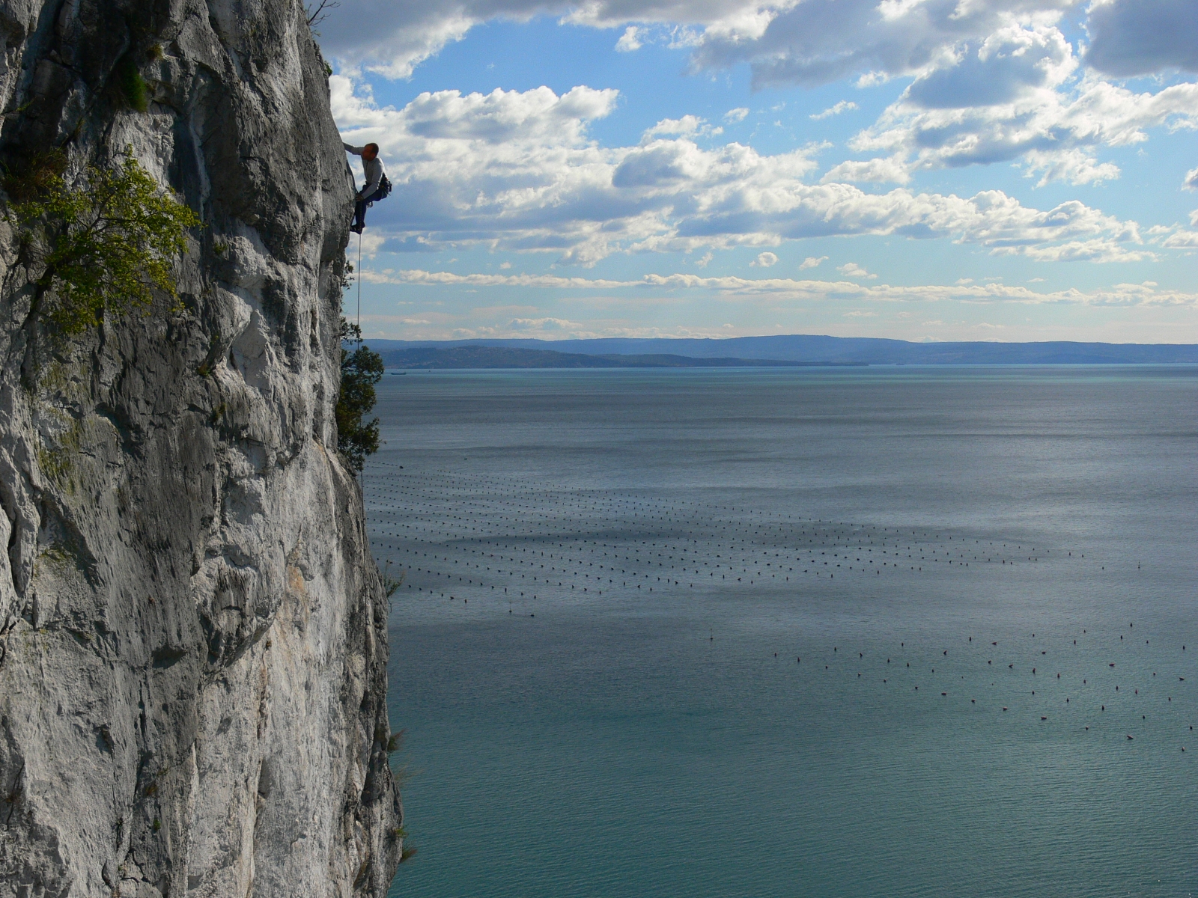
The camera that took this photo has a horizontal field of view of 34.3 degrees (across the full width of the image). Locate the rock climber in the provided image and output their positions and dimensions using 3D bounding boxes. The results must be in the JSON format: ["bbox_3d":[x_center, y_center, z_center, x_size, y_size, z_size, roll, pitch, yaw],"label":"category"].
[{"bbox_3d":[-3.187,-3.571,26.500,0.760,1.270,0.620,-1,3,-22],"label":"rock climber"}]

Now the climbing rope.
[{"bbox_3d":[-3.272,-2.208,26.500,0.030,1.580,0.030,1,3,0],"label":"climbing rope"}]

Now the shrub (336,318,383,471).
[{"bbox_3d":[-3.302,-0.736,26.500,0.750,2.100,0.950,0,3,0],"label":"shrub"}]

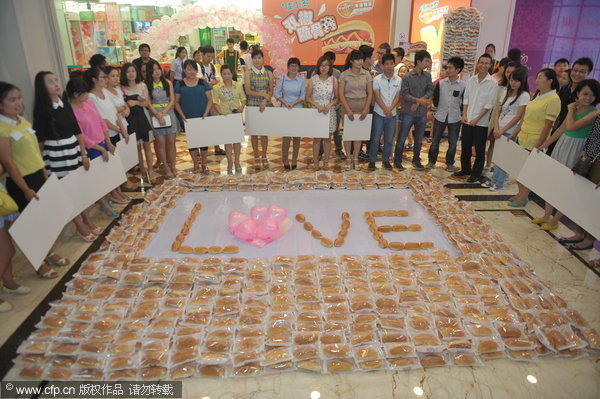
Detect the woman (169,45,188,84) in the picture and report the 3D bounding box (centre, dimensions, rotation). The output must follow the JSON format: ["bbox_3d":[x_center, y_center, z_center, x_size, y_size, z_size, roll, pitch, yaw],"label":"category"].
[{"bbox_3d":[-2.402,-2.369,8.524,0.300,1.660,0.450,5,24,14],"label":"woman"}]

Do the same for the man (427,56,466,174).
[{"bbox_3d":[2.146,-1.225,5.871,0.480,1.670,0.360,9,25,20],"label":"man"}]

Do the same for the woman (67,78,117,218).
[{"bbox_3d":[-2.254,-0.566,4.434,0.400,1.560,0.480,13,26,27],"label":"woman"}]

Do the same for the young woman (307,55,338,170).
[{"bbox_3d":[0.336,-1.249,5.937,0.460,1.650,0.340,1,23,2],"label":"young woman"}]

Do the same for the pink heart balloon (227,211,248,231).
[{"bbox_3d":[-0.675,0.231,4.390,0.230,0.170,0.210,13,26,27],"label":"pink heart balloon"}]

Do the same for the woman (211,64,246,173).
[{"bbox_3d":[-1.122,-1.145,5.836,0.520,1.570,0.320,-4,23,-7],"label":"woman"}]

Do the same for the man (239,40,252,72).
[{"bbox_3d":[-1.191,-2.613,8.949,0.460,1.720,0.300,6,24,14],"label":"man"}]

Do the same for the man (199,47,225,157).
[{"bbox_3d":[-1.484,-1.599,6.603,0.500,1.760,0.380,-9,25,-21],"label":"man"}]

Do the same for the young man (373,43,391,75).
[{"bbox_3d":[1.436,-1.834,7.092,0.500,1.750,0.320,21,31,41],"label":"young man"}]

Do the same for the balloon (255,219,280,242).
[{"bbox_3d":[-0.345,0.319,4.178,0.250,0.180,0.220,-6,24,-14],"label":"balloon"}]

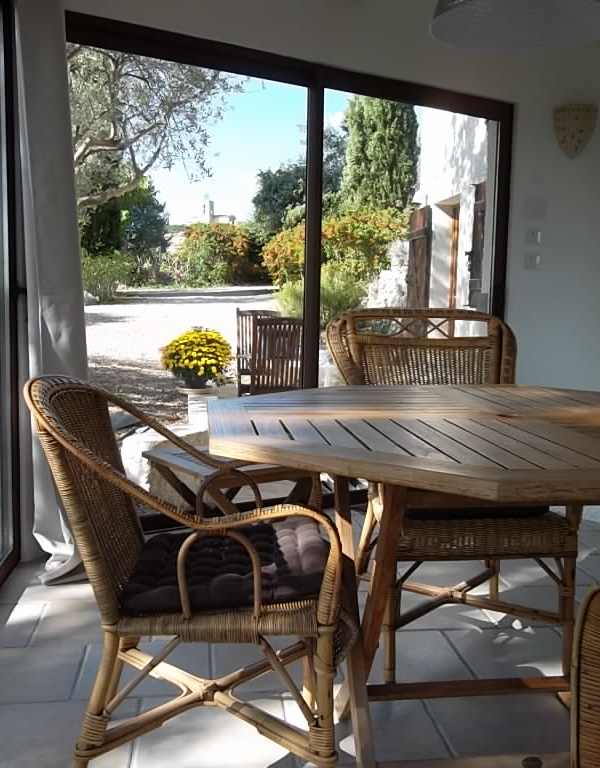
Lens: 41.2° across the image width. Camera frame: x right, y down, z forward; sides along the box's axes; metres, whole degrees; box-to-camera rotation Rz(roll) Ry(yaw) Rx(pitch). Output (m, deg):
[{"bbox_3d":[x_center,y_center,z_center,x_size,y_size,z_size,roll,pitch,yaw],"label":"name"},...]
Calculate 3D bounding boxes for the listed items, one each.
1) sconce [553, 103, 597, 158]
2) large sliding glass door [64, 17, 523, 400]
[{"bbox_3d":[1.264,-1.183,3.740,0.100,0.235,0.215,-3,7,-35],"label":"sconce"},{"bbox_3d":[0.039,-0.424,3.753,2.427,2.067,0.100,-2,7,-31],"label":"large sliding glass door"}]

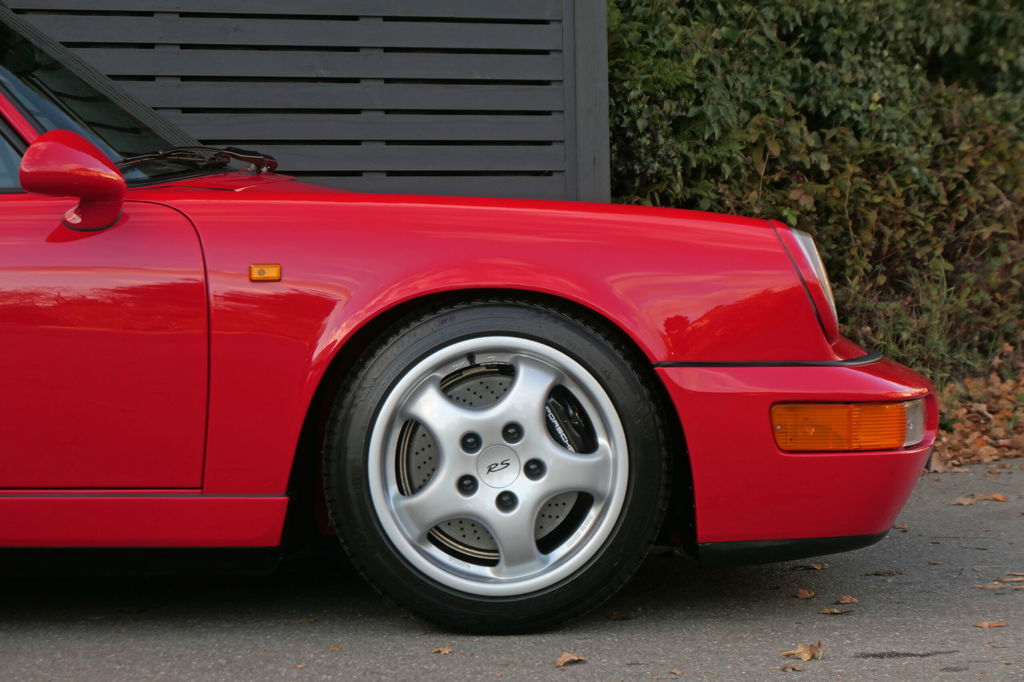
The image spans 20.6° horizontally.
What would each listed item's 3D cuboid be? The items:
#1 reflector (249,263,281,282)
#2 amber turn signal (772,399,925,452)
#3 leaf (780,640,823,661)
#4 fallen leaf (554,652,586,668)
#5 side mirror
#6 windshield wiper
[{"bbox_3d":[-0.448,-0.123,5.110,0.058,0.031,0.020,-1,-6,0],"label":"reflector"},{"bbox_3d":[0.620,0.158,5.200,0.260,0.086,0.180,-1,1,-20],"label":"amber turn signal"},{"bbox_3d":[0.488,0.522,4.750,0.070,0.029,0.050,-1,1,0],"label":"leaf"},{"bbox_3d":[0.098,0.531,4.680,0.054,0.020,0.042,-1,1,0],"label":"fallen leaf"},{"bbox_3d":[-0.795,-0.292,5.090,0.180,0.178,0.205,-1,1,0],"label":"side mirror"},{"bbox_3d":[-0.614,-0.358,5.550,0.080,0.060,0.580,0,1,24],"label":"windshield wiper"}]

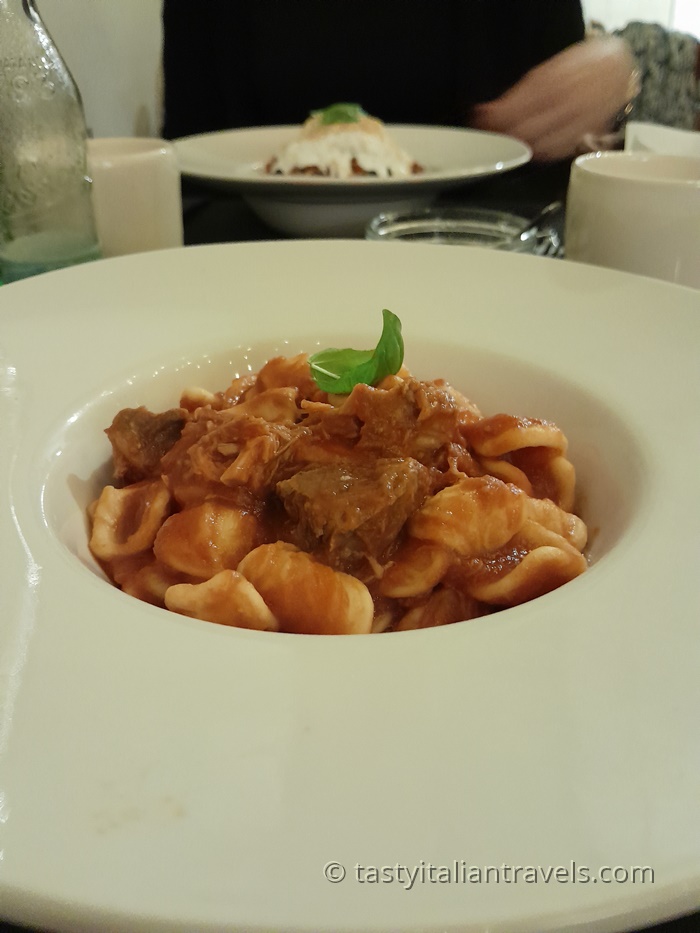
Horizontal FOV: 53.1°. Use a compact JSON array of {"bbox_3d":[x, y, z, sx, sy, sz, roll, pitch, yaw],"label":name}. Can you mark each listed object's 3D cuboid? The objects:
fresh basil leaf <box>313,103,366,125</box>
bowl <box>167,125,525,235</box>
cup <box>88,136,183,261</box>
[{"bbox_3d":[-0.008,-0.260,0.516,0.038,0.013,0.028,0,32,0],"label":"fresh basil leaf"},{"bbox_3d":[-0.006,-0.218,0.547,0.282,0.056,0.282,0,32,0],"label":"bowl"},{"bbox_3d":[-0.125,-0.124,0.373,0.079,0.083,0.079,0,32,0],"label":"cup"}]

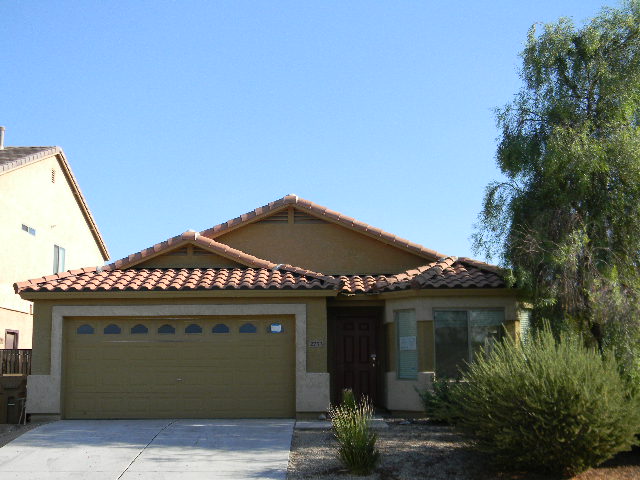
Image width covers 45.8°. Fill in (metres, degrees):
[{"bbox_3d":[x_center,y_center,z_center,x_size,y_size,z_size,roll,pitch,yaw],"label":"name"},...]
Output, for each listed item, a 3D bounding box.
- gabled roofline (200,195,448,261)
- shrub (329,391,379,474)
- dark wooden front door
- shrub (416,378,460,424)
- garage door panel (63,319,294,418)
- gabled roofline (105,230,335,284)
[{"bbox_3d":[-0.487,-0.297,18.000,6.600,1.600,2.000,0,-9,1],"label":"gabled roofline"},{"bbox_3d":[0.504,2.895,11.400,0.740,1.200,0.720,0,-9,1],"label":"shrub"},{"bbox_3d":[0.823,2.752,17.100,1.000,2.120,0.100,0,-9,1],"label":"dark wooden front door"},{"bbox_3d":[2.333,3.134,14.800,0.950,0.950,0.850,0,-9,1],"label":"shrub"},{"bbox_3d":[-2.935,2.654,15.780,4.880,2.140,0.100,0,-9,1],"label":"garage door panel"},{"bbox_3d":[-2.433,0.370,17.000,5.000,1.200,2.000,0,-9,1],"label":"gabled roofline"}]

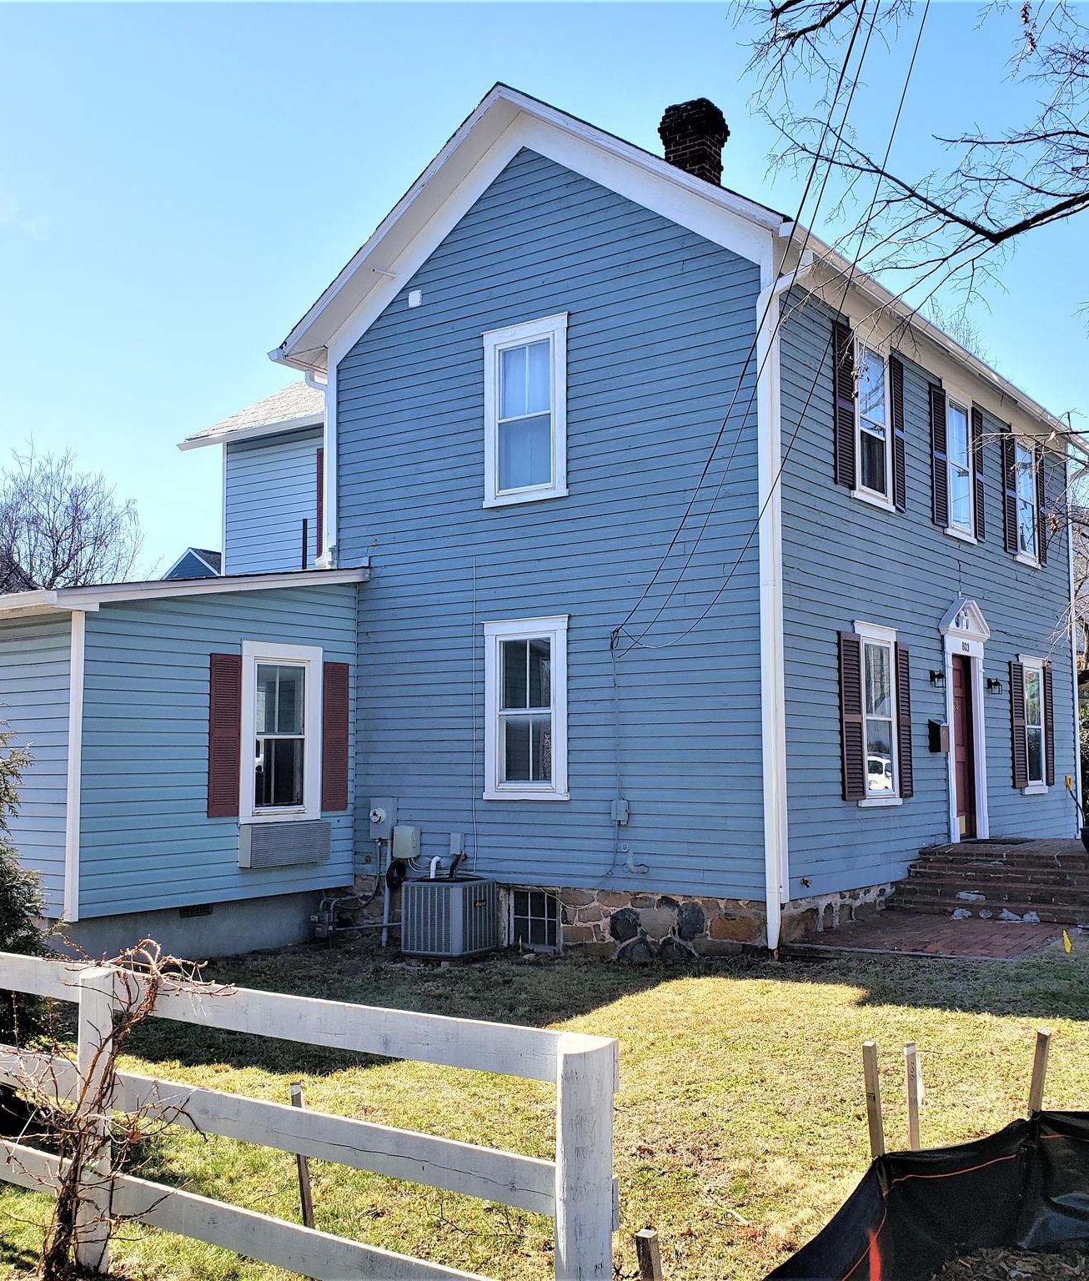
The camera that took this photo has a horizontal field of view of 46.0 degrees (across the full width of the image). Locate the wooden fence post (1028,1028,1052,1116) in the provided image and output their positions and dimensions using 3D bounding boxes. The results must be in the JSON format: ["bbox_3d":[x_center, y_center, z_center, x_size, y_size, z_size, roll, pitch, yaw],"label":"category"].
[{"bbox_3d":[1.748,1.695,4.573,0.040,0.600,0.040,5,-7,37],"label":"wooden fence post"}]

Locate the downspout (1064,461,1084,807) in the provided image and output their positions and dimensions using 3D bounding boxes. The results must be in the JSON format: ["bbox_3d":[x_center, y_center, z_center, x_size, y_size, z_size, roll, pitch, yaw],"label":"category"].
[{"bbox_3d":[7.681,0.133,18.280,0.315,5.498,0.110,-4,-7,37],"label":"downspout"}]

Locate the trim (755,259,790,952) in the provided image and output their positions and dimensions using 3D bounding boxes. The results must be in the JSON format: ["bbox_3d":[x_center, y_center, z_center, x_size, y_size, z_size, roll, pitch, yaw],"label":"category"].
[{"bbox_3d":[1.960,-0.452,10.931,0.130,5.804,0.130,-4,-7,37],"label":"trim"}]

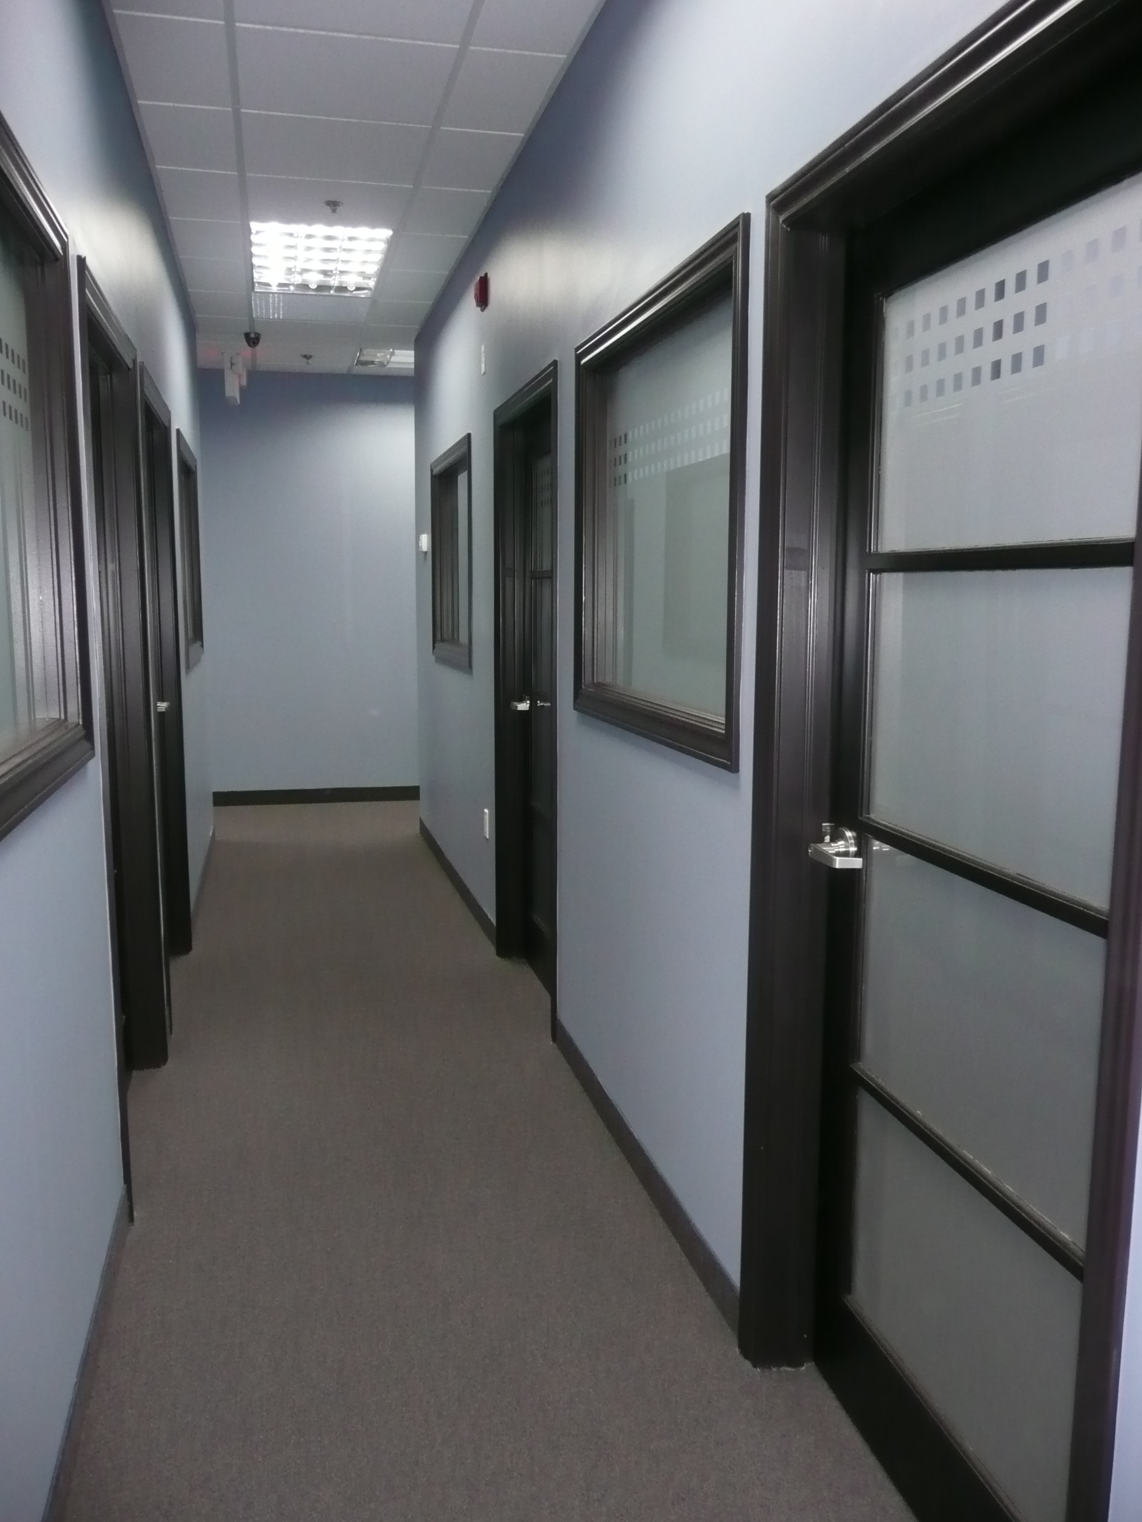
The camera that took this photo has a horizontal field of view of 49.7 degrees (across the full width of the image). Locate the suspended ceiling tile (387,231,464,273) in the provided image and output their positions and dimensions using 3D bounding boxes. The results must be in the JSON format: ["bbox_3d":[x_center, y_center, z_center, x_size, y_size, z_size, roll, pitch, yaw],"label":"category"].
[{"bbox_3d":[-0.630,-2.238,5.423,0.275,0.020,0.592,-2,8,-13],"label":"suspended ceiling tile"}]

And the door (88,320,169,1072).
[{"bbox_3d":[-1.241,0.009,3.216,0.055,2.040,0.820,-2,8,-13],"label":"door"}]

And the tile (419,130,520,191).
[{"bbox_3d":[-0.346,-2.058,4.222,0.290,0.020,0.591,-2,8,-13],"label":"tile"}]

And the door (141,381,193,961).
[{"bbox_3d":[-1.472,-0.208,4.311,0.139,2.117,1.054,-2,8,-13],"label":"door"}]

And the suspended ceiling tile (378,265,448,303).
[{"bbox_3d":[-0.770,-2.318,6.004,0.275,0.020,0.592,-2,8,-13],"label":"suspended ceiling tile"}]

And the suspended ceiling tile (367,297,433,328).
[{"bbox_3d":[-0.907,-2.382,6.536,0.290,0.020,0.591,-2,8,-13],"label":"suspended ceiling tile"}]

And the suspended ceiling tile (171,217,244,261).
[{"bbox_3d":[-1.519,-2.193,5.167,0.294,0.020,0.591,-2,8,-13],"label":"suspended ceiling tile"}]

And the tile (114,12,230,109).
[{"bbox_3d":[-1.106,-1.968,3.467,0.284,0.020,0.592,-2,8,-13],"label":"tile"}]

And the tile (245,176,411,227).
[{"bbox_3d":[-0.931,-2.126,4.695,0.596,0.020,0.591,-2,8,-13],"label":"tile"}]

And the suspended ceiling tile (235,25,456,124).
[{"bbox_3d":[-0.657,-1.982,3.573,0.595,0.020,0.592,-2,8,-13],"label":"suspended ceiling tile"}]

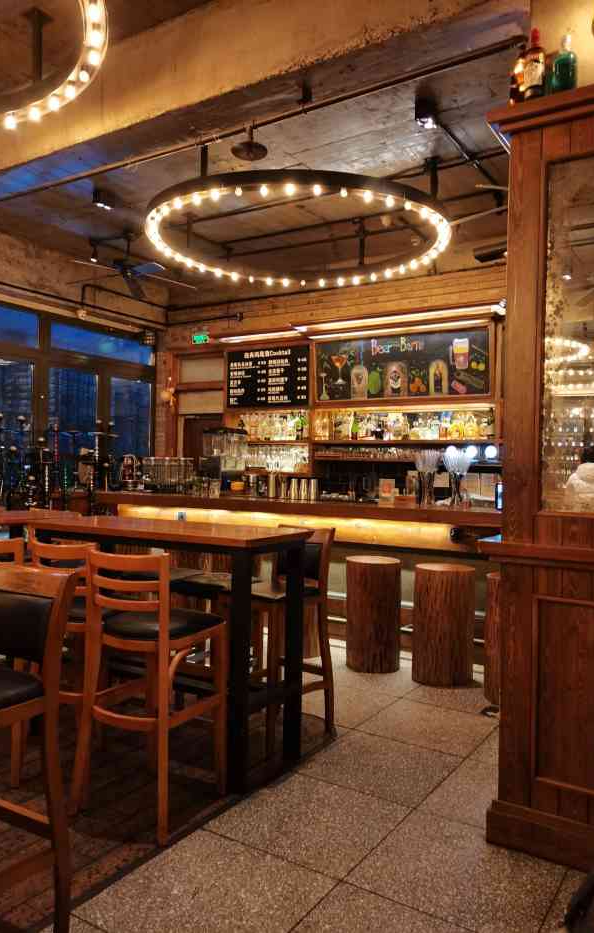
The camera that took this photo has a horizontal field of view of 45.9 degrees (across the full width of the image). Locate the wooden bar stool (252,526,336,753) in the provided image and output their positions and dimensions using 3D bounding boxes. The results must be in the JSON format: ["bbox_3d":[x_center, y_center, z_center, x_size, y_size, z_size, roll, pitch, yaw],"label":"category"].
[{"bbox_3d":[-0.091,0.836,3.553,0.480,1.035,0.420,1,0,-42],"label":"wooden bar stool"}]

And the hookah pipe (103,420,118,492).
[{"bbox_3d":[-1.730,-0.093,6.500,0.145,0.660,0.145,1,0,32],"label":"hookah pipe"}]

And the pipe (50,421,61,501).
[{"bbox_3d":[-1.998,-0.037,5.800,0.130,0.670,0.130,1,0,33],"label":"pipe"}]

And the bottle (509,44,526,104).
[{"bbox_3d":[0.805,-1.399,2.554,0.078,0.273,0.078,1,0,33],"label":"bottle"}]

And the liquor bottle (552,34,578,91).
[{"bbox_3d":[0.942,-1.392,2.466,0.085,0.264,0.085,1,0,33],"label":"liquor bottle"}]

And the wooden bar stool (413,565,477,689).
[{"bbox_3d":[0.955,1.019,4.572,0.380,0.730,0.380,1,0,32],"label":"wooden bar stool"}]

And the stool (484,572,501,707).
[{"bbox_3d":[1.323,1.021,4.173,0.380,0.725,0.380,1,0,33],"label":"stool"}]

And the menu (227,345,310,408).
[{"bbox_3d":[-0.356,-1.054,8.341,1.186,0.711,0.030,1,0,33],"label":"menu"}]

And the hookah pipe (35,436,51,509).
[{"bbox_3d":[-2.242,0.053,6.200,0.150,0.630,0.150,1,0,32],"label":"hookah pipe"}]

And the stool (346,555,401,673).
[{"bbox_3d":[0.530,1.009,4.846,0.365,0.730,0.365,1,0,0],"label":"stool"}]

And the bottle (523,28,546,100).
[{"bbox_3d":[0.888,-1.497,2.620,0.083,0.287,0.083,1,0,23],"label":"bottle"}]

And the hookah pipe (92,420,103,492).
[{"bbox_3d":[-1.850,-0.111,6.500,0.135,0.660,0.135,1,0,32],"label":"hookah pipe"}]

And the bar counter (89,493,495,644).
[{"bbox_3d":[-0.001,0.821,5.695,4.050,1.090,0.700,1,0,33],"label":"bar counter"}]

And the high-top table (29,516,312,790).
[{"bbox_3d":[-0.682,0.828,3.539,1.480,1.055,0.585,1,0,31],"label":"high-top table"}]

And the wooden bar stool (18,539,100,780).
[{"bbox_3d":[-0.896,0.816,3.024,0.430,1.030,0.490,1,0,27],"label":"wooden bar stool"}]

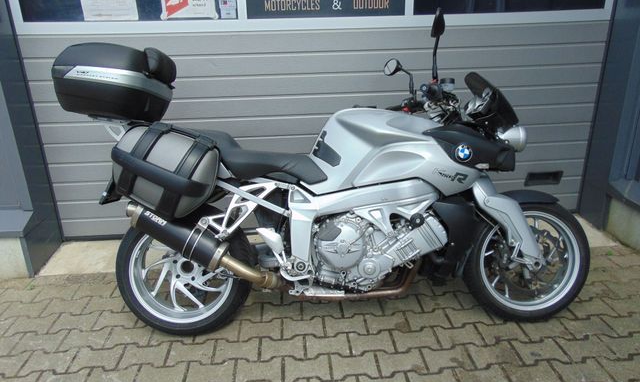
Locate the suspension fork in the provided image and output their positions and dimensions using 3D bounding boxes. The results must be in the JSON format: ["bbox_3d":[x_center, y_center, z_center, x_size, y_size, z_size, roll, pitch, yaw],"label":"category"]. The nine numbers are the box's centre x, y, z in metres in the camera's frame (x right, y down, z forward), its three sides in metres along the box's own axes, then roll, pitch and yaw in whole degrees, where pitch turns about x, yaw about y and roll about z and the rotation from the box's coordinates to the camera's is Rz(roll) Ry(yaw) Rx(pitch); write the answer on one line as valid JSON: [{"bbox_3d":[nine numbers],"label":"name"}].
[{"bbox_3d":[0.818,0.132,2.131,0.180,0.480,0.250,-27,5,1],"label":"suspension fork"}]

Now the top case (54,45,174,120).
[{"bbox_3d":[-0.896,-0.474,2.070,0.460,0.315,0.560,6,4,-2],"label":"top case"}]

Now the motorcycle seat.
[{"bbox_3d":[-0.295,-0.162,2.096,0.680,0.240,0.300,4,5,-2],"label":"motorcycle seat"}]

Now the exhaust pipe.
[{"bbox_3d":[-0.473,0.224,1.932,0.670,0.155,0.150,29,3,-4],"label":"exhaust pipe"}]

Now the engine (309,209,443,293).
[{"bbox_3d":[0.247,0.229,2.143,0.600,0.380,0.430,-2,5,-1],"label":"engine"}]

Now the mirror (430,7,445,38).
[{"bbox_3d":[0.439,-0.631,1.731,0.050,0.100,0.125,7,7,14],"label":"mirror"}]

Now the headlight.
[{"bbox_3d":[0.866,-0.239,2.102,0.135,0.130,0.180,-2,5,-1],"label":"headlight"}]

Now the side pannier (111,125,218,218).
[{"bbox_3d":[-0.603,-0.079,1.828,0.400,0.350,0.240,18,4,-3],"label":"side pannier"}]

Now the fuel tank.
[{"bbox_3d":[0.289,-0.191,2.110,0.740,0.360,0.440,2,5,-2],"label":"fuel tank"}]

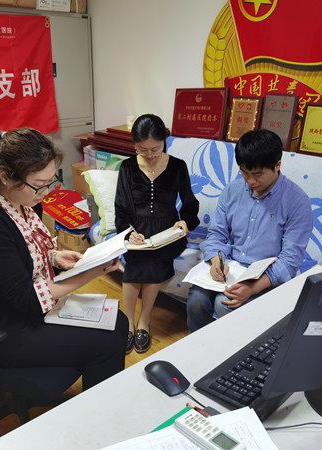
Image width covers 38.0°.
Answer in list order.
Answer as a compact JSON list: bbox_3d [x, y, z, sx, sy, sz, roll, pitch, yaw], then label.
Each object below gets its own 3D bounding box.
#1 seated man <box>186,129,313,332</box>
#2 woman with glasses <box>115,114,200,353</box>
[{"bbox_3d":[0.409,0.129,2.163,0.530,1.170,0.700,14,22,36],"label":"seated man"},{"bbox_3d":[-0.040,0.026,2.457,0.430,1.180,0.600,4,18,12],"label":"woman with glasses"}]

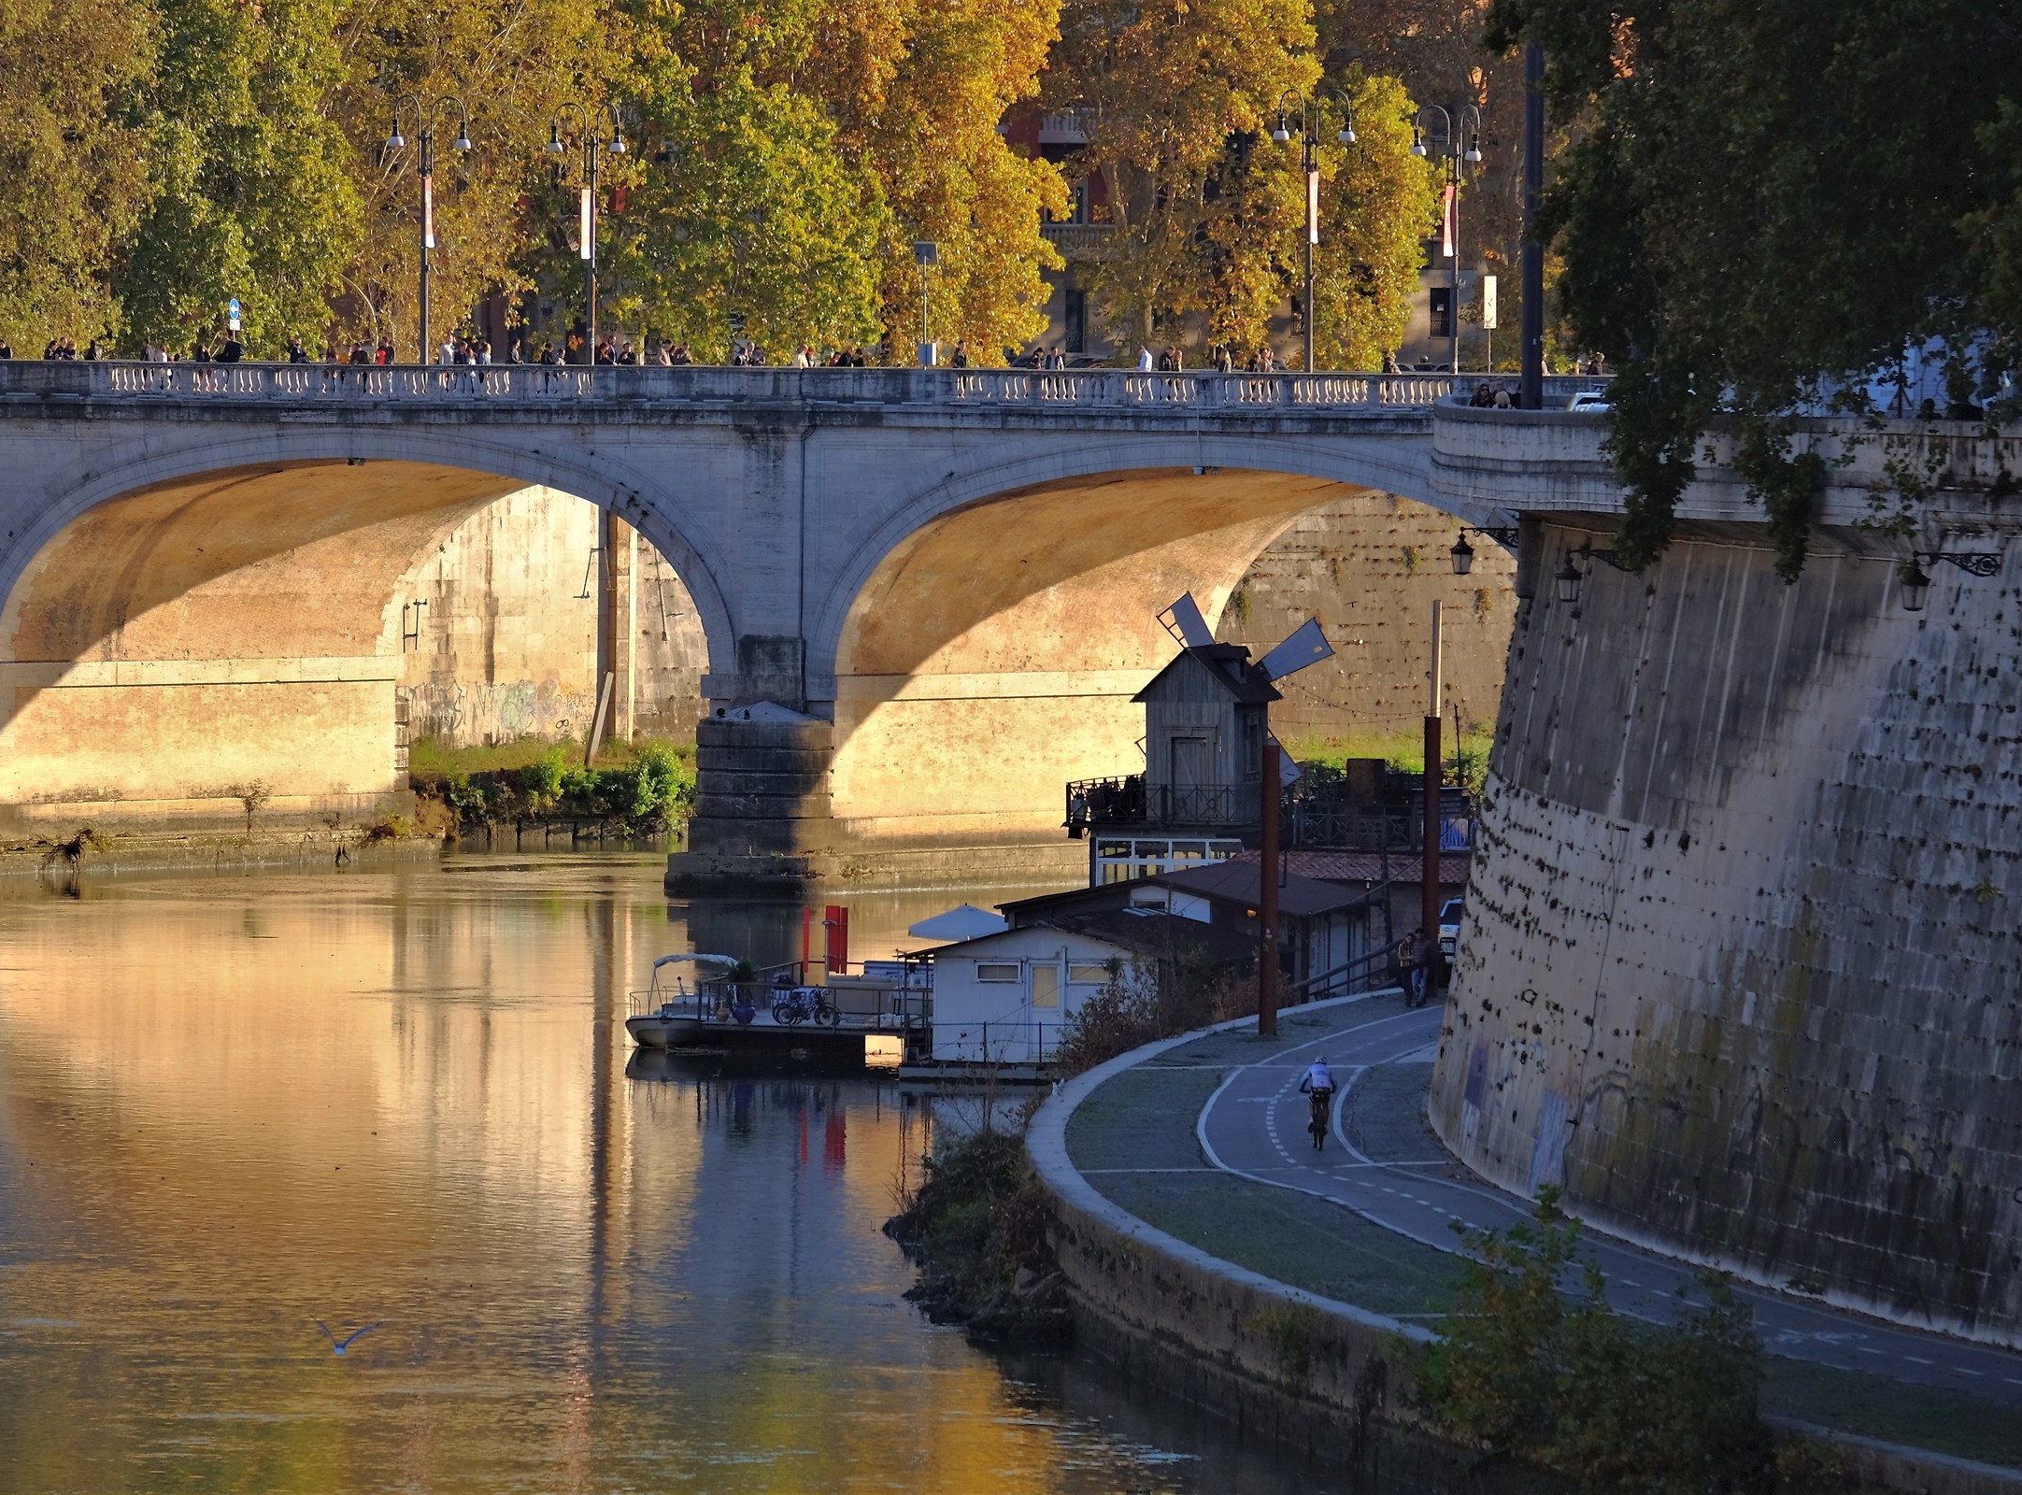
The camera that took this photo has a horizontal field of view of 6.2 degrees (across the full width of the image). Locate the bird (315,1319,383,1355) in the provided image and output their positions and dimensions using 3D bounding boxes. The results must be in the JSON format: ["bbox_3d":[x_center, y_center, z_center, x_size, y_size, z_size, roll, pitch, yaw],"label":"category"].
[{"bbox_3d":[-9.214,8.218,260.000,0.950,0.450,0.450,0,1,-25],"label":"bird"}]

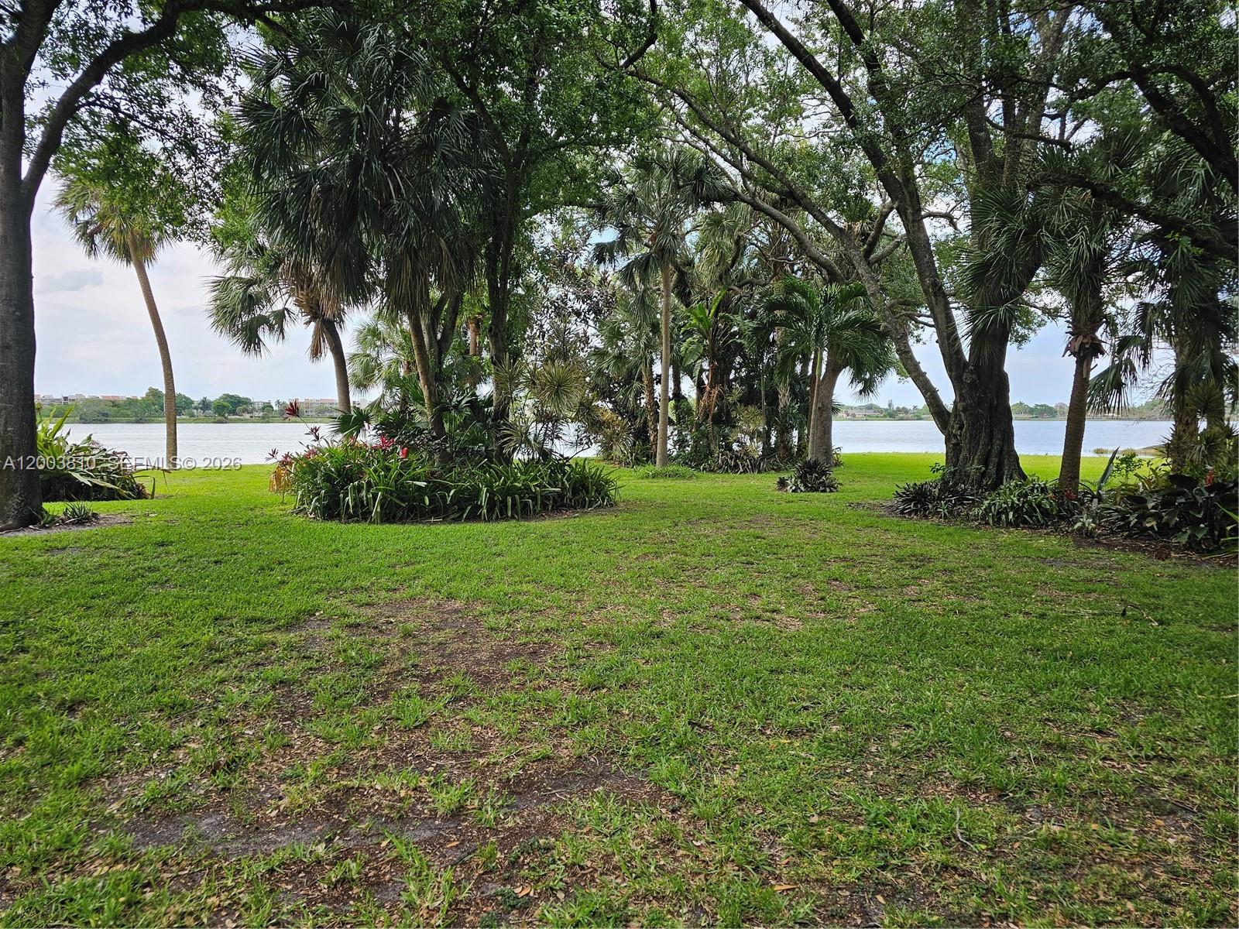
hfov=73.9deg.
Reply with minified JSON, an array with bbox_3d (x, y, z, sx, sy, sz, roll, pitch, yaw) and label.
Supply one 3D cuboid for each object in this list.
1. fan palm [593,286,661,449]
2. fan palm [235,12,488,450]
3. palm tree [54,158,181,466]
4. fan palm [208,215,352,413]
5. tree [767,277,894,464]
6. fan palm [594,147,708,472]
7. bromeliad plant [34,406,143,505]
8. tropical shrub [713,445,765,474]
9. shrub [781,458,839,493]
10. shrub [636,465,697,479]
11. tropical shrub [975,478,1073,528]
[{"bbox_3d":[0.433,-2.774,26.300,2.570,5.790,2.600,0,3,0],"label":"fan palm"},{"bbox_3d":[-4.879,-3.906,15.600,4.750,9.320,4.500,0,3,0],"label":"fan palm"},{"bbox_3d":[-15.409,-4.666,25.300,3.960,9.780,3.700,0,3,0],"label":"palm tree"},{"bbox_3d":[-7.276,-2.576,18.500,3.920,6.340,3.800,0,3,0],"label":"fan palm"},{"bbox_3d":[4.968,-1.993,19.700,2.960,4.970,3.000,0,3,0],"label":"tree"},{"bbox_3d":[0.953,-4.381,23.500,3.370,9.320,3.300,0,3,0],"label":"fan palm"},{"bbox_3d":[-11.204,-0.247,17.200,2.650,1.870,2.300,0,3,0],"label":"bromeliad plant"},{"bbox_3d":[3.514,-0.144,24.200,1.540,0.760,1.200,0,3,0],"label":"tropical shrub"},{"bbox_3d":[4.205,0.233,18.200,1.280,0.700,1.150,0,3,0],"label":"shrub"},{"bbox_3d":[1.245,0.191,22.300,1.630,0.330,1.400,0,3,0],"label":"shrub"},{"bbox_3d":[6.143,0.561,12.500,1.480,0.700,1.200,0,3,0],"label":"tropical shrub"}]

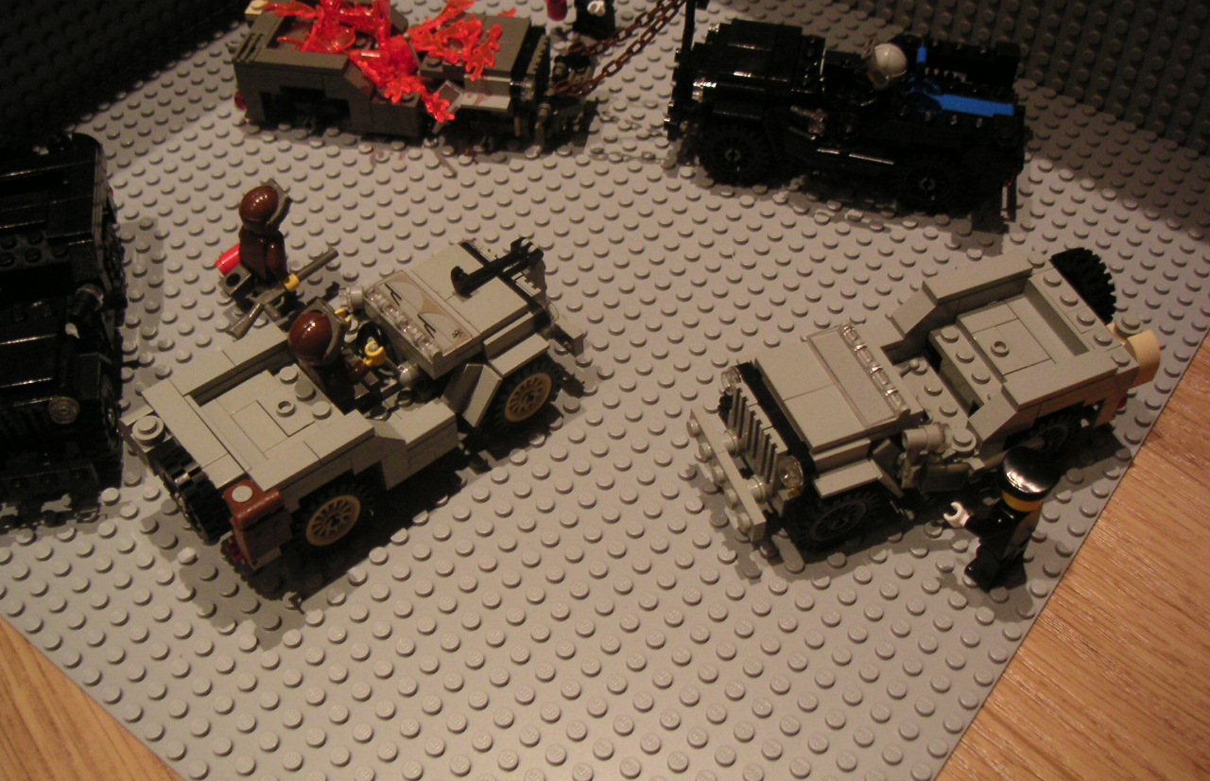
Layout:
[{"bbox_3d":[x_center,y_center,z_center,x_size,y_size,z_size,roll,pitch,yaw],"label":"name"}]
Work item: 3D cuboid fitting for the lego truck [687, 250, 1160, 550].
[{"bbox_3d":[0.088,0.001,0.356,0.129,0.037,0.051,-18,52,-15],"label":"lego truck"}]

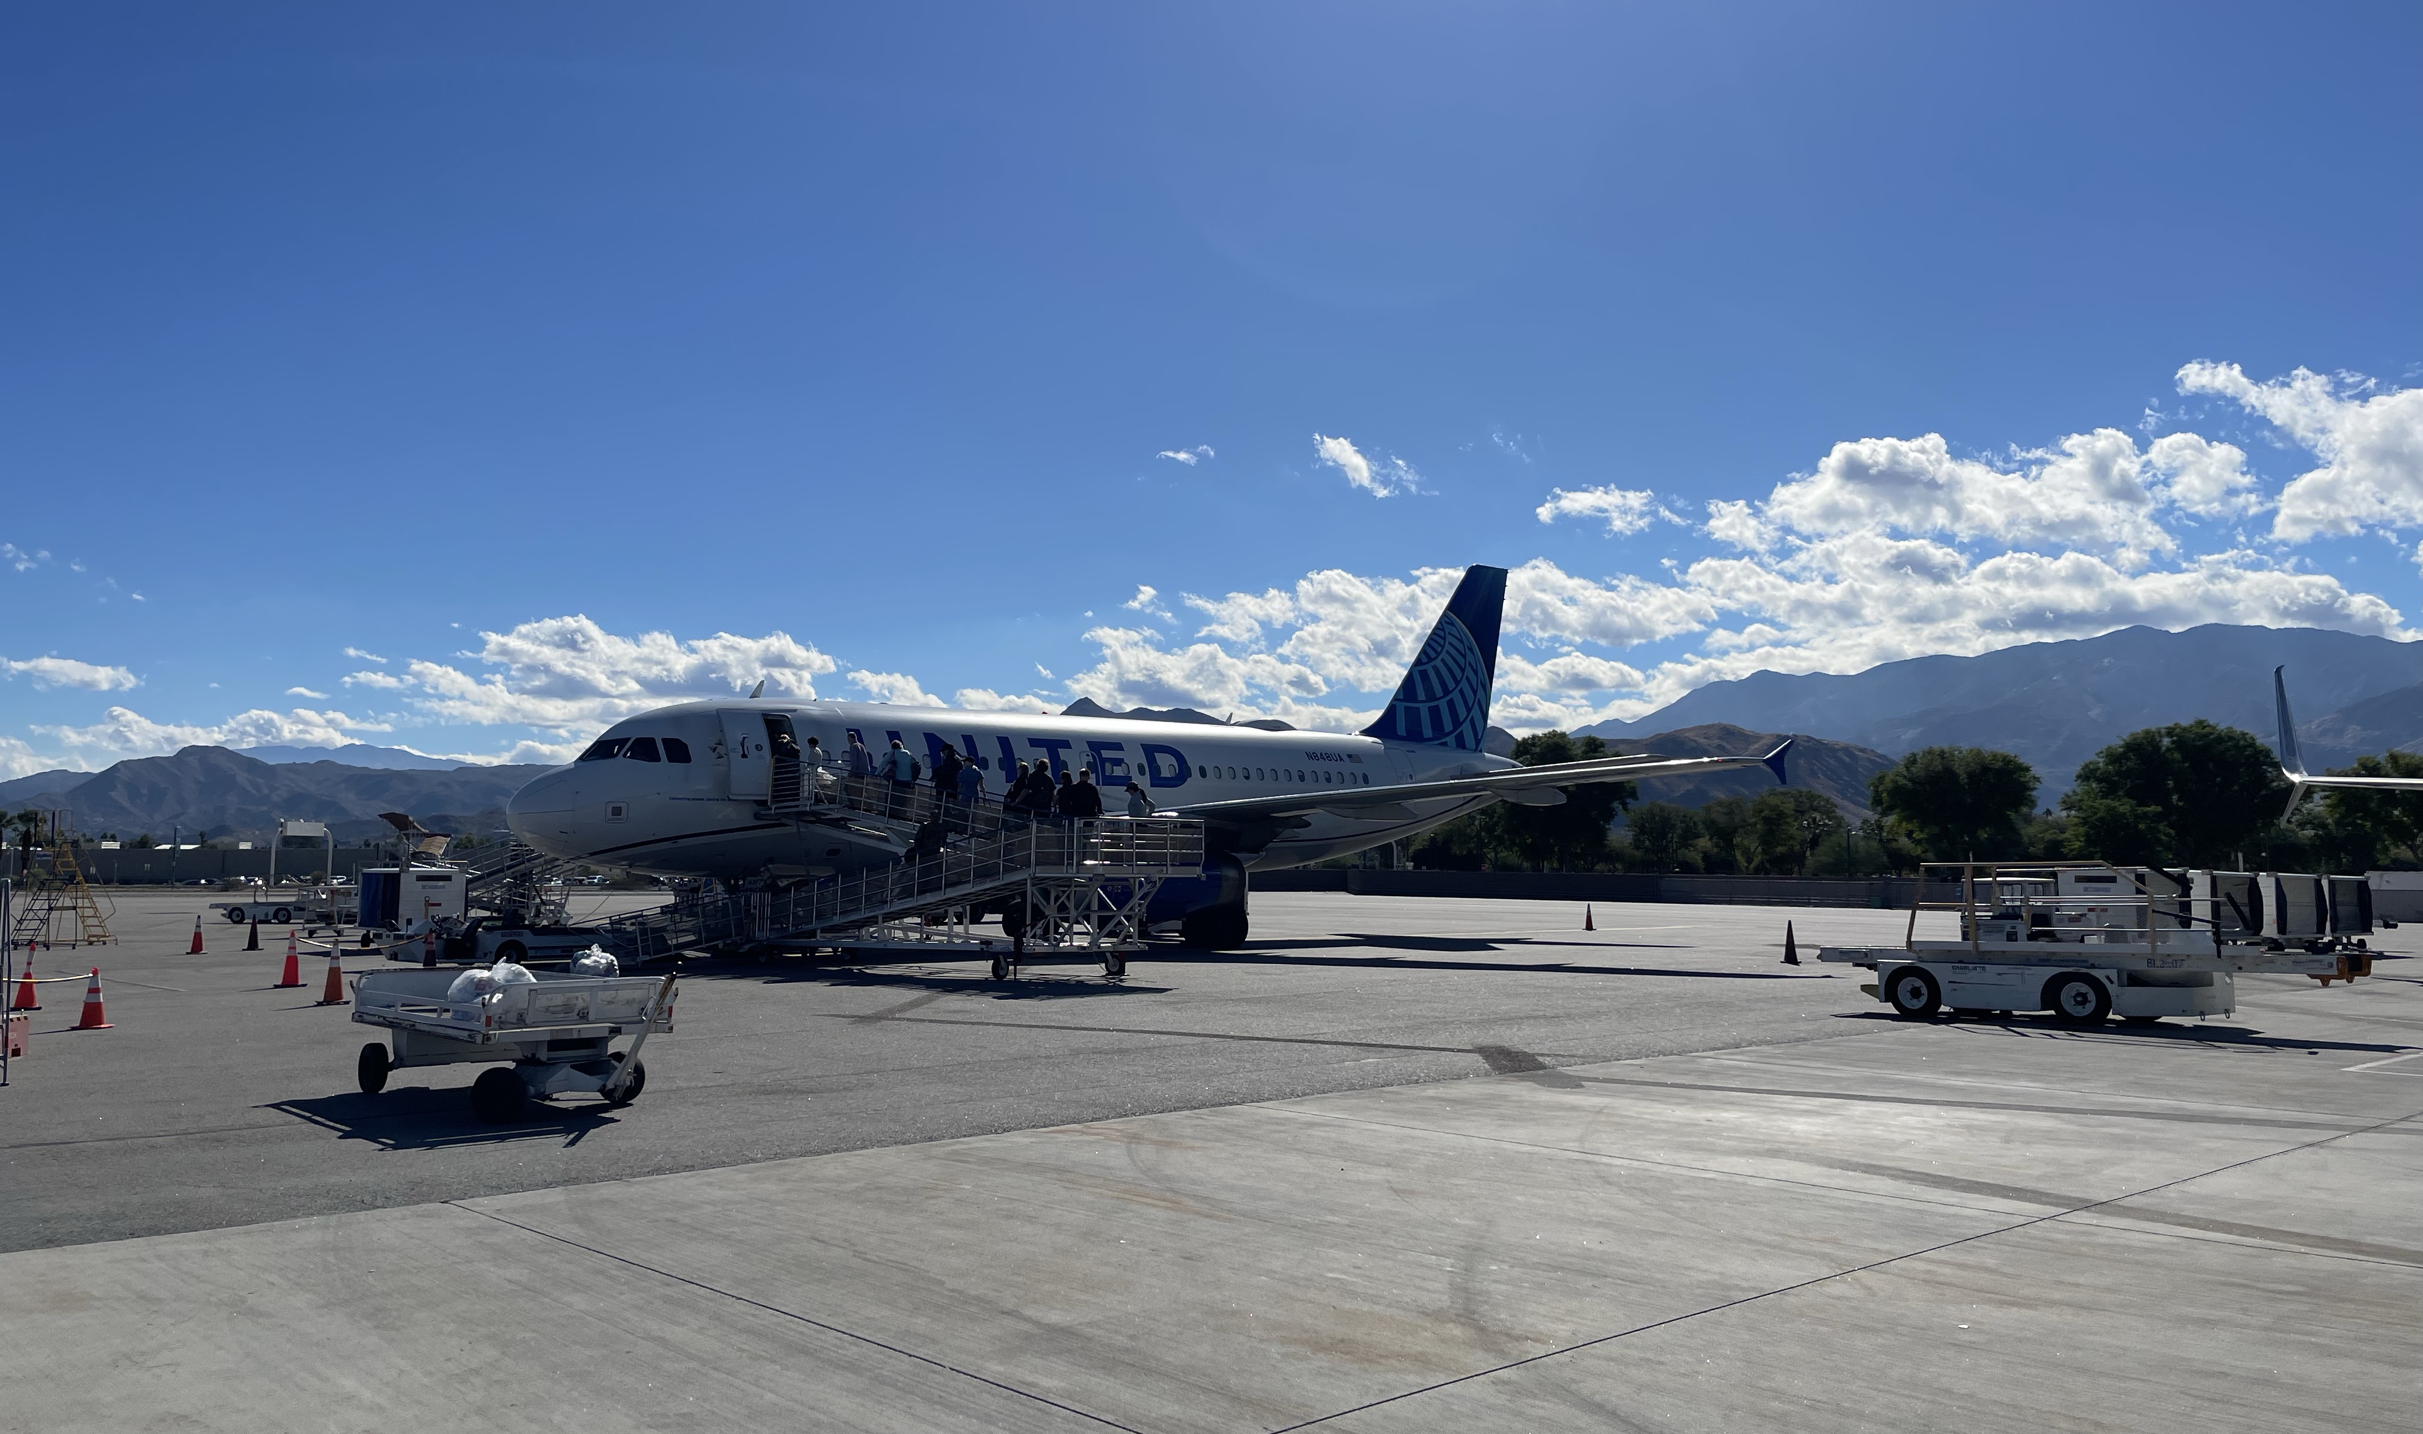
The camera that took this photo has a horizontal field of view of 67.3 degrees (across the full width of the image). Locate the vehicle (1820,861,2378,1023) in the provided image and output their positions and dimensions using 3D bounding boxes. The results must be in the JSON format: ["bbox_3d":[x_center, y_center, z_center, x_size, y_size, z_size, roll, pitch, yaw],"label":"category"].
[{"bbox_3d":[10.561,2.680,21.851,1.970,1.960,6.410,4,-7,-41],"label":"vehicle"}]

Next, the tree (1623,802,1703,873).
[{"bbox_3d":[34.147,9.736,137.646,5.840,6.440,5.540,-2,-5,14],"label":"tree"}]

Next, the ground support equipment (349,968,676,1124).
[{"bbox_3d":[-5.395,2.433,13.965,1.450,1.020,3.450,4,-7,-41],"label":"ground support equipment"}]

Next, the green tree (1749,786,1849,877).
[{"bbox_3d":[42.533,8.835,131.695,6.520,7.400,6.190,-2,-5,18],"label":"green tree"}]

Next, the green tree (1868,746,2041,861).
[{"bbox_3d":[49.326,6.849,120.821,10.700,9.800,10.170,-3,-5,22],"label":"green tree"}]

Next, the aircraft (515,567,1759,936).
[{"bbox_3d":[-2.060,0.088,48.780,33.840,11.760,34.100,4,-7,-43],"label":"aircraft"}]

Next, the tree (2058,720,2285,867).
[{"bbox_3d":[62.169,5.825,117.888,12.910,11.280,12.260,-3,-6,28],"label":"tree"}]

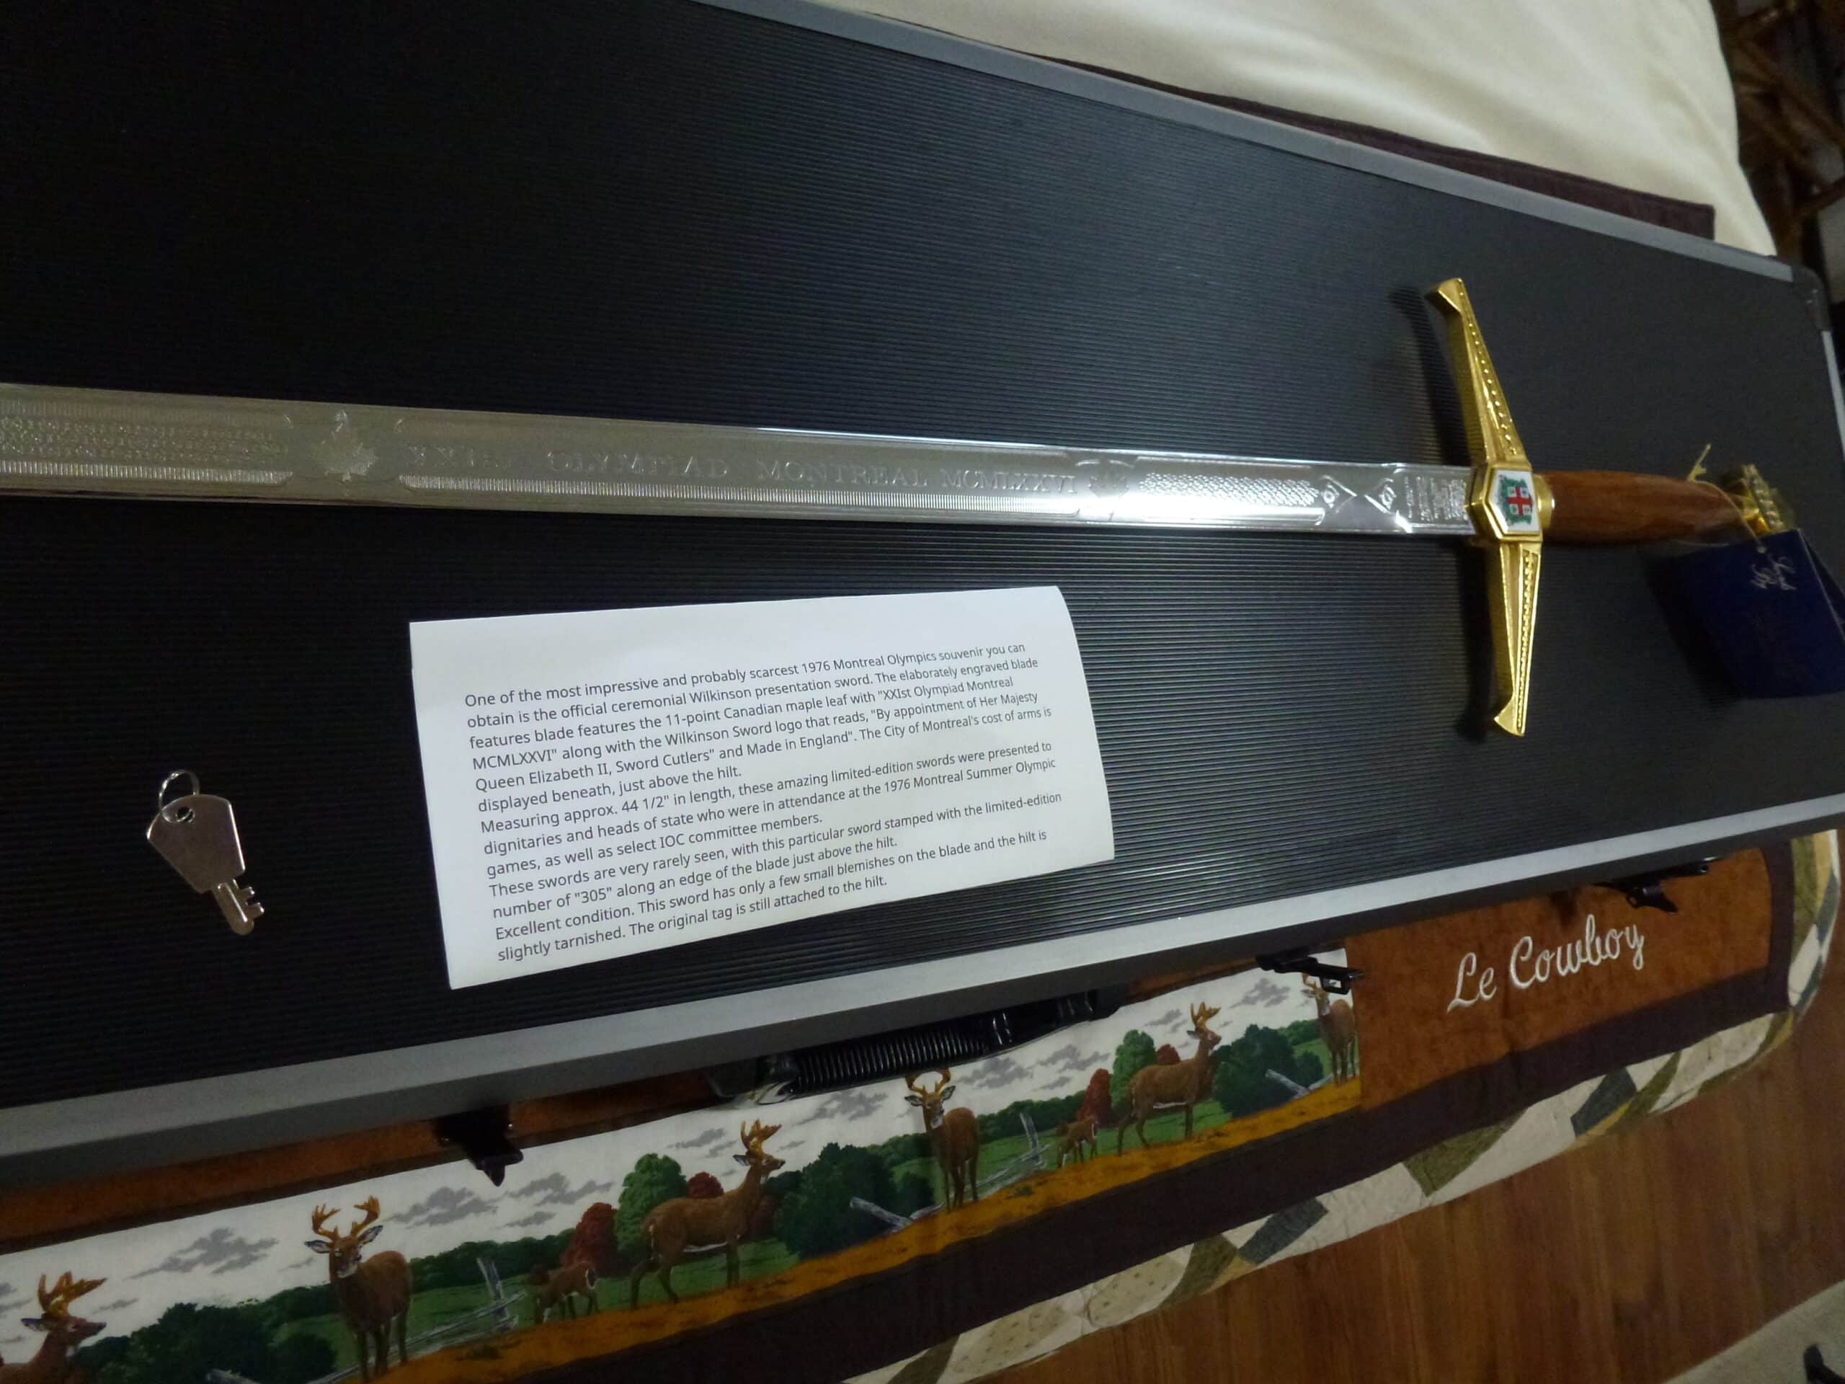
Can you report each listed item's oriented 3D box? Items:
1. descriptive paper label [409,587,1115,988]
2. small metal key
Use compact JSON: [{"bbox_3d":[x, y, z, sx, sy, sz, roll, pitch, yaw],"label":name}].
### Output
[{"bbox_3d":[-0.035,0.019,0.383,0.215,0.010,0.095,-6,85,-32],"label":"descriptive paper label"},{"bbox_3d":[-0.168,0.038,0.302,0.018,0.005,0.042,-30,98,-31],"label":"small metal key"}]

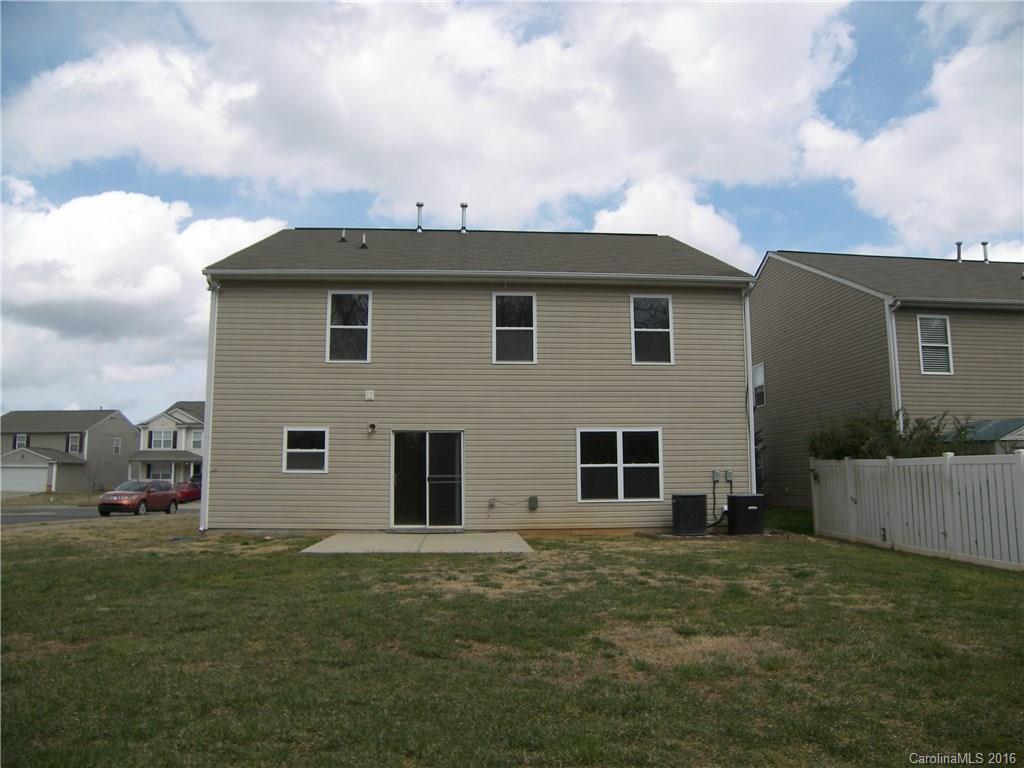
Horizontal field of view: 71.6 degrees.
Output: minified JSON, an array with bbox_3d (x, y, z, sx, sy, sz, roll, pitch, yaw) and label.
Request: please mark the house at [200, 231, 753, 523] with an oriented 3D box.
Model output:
[{"bbox_3d":[-0.871,-0.422,20.871,11.550,8.330,12.400,0,-7,-3],"label":"house"}]

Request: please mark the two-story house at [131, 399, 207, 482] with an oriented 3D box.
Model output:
[{"bbox_3d":[-28.110,5.745,69.094,11.000,8.300,12.500,0,-7,4],"label":"two-story house"}]

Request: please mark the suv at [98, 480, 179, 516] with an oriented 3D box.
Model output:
[{"bbox_3d":[-18.300,5.600,35.100,1.880,1.680,4.720,0,-7,2],"label":"suv"}]

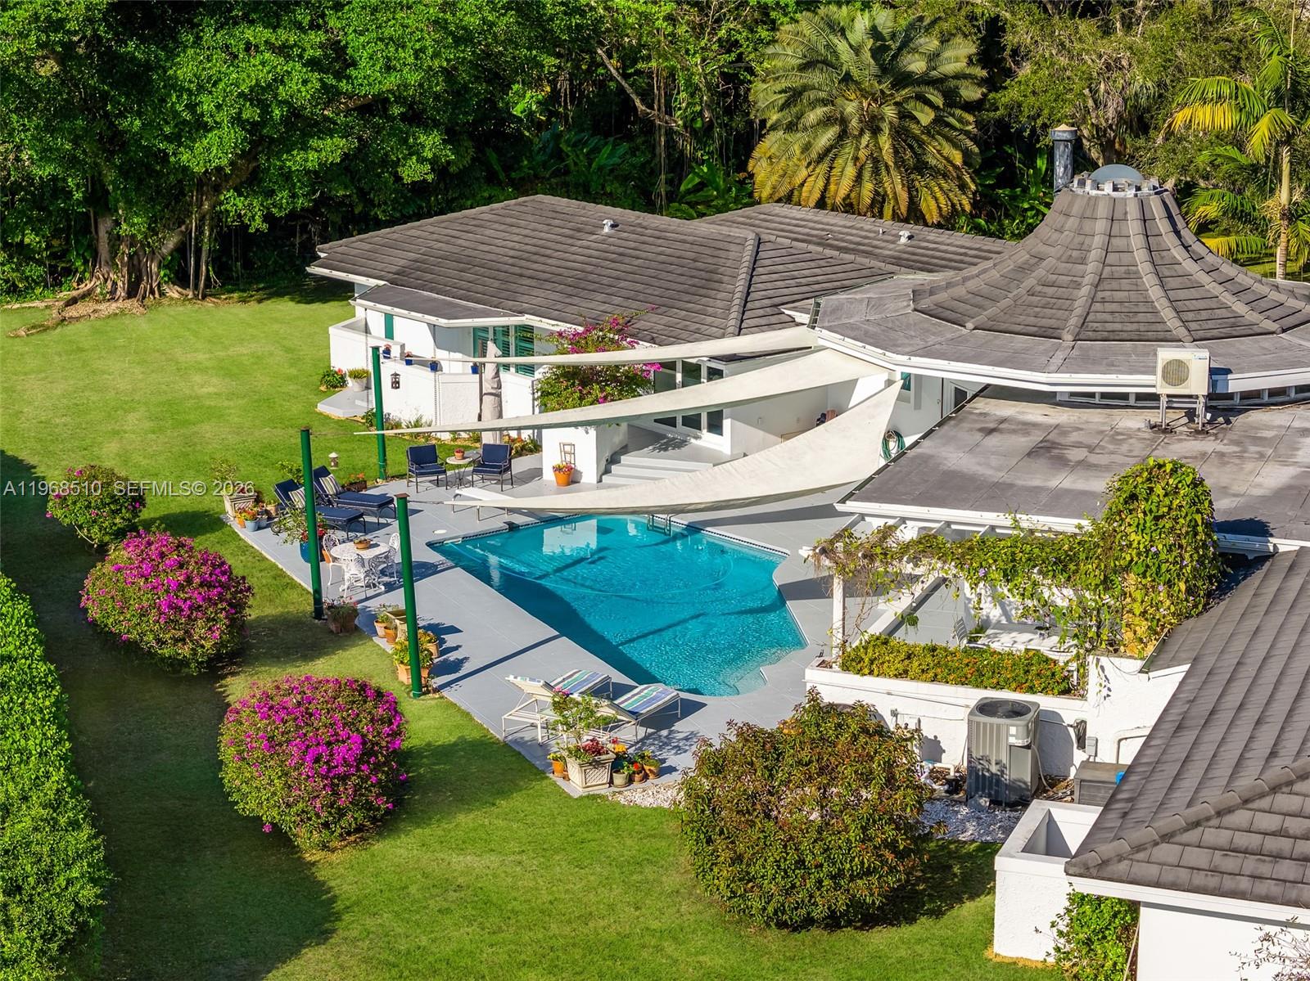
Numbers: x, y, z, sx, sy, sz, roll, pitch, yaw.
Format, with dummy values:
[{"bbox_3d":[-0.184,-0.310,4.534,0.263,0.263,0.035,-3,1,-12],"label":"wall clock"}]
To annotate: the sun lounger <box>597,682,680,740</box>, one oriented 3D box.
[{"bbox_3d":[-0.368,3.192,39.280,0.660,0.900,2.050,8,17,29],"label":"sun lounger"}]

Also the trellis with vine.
[{"bbox_3d":[5.674,1.167,40.601,6.100,3.100,2.200,5,14,19],"label":"trellis with vine"}]

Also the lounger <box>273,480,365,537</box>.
[{"bbox_3d":[-6.347,0.308,49.948,1.680,0.950,0.650,6,16,20],"label":"lounger"}]

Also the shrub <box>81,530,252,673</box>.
[{"bbox_3d":[-7.960,1.730,43.100,2.740,2.120,2.740,0,14,0],"label":"shrub"}]

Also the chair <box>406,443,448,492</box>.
[{"bbox_3d":[-4.958,-0.484,57.615,0.680,0.880,0.740,-6,15,-22],"label":"chair"}]

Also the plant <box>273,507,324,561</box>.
[{"bbox_3d":[-6.663,0.810,49.349,0.920,0.950,0.880,0,14,0],"label":"plant"}]

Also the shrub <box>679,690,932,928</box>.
[{"bbox_3d":[1.890,3.900,33.250,3.150,2.720,3.100,0,14,0],"label":"shrub"}]

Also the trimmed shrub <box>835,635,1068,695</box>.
[{"bbox_3d":[4.682,2.703,40.390,3.550,0.420,0.750,5,14,19],"label":"trimmed shrub"}]

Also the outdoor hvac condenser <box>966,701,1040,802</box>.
[{"bbox_3d":[5.129,3.853,38.732,0.890,1.260,0.870,4,14,17],"label":"outdoor hvac condenser"}]

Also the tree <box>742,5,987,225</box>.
[{"bbox_3d":[5.920,-9.277,74.411,6.600,8.400,6.600,0,14,0],"label":"tree"}]

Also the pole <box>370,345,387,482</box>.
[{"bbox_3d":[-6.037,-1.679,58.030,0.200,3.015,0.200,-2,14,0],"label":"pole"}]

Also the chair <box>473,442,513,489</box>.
[{"bbox_3d":[-3.360,-0.501,54.776,0.710,0.870,0.700,7,16,26],"label":"chair"}]

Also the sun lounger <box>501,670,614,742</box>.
[{"bbox_3d":[-1.520,3.200,42.249,0.670,0.920,2.300,6,15,24],"label":"sun lounger"}]

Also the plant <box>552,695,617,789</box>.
[{"bbox_3d":[-0.978,3.486,37.297,0.950,1.360,0.900,-8,17,-29],"label":"plant"}]

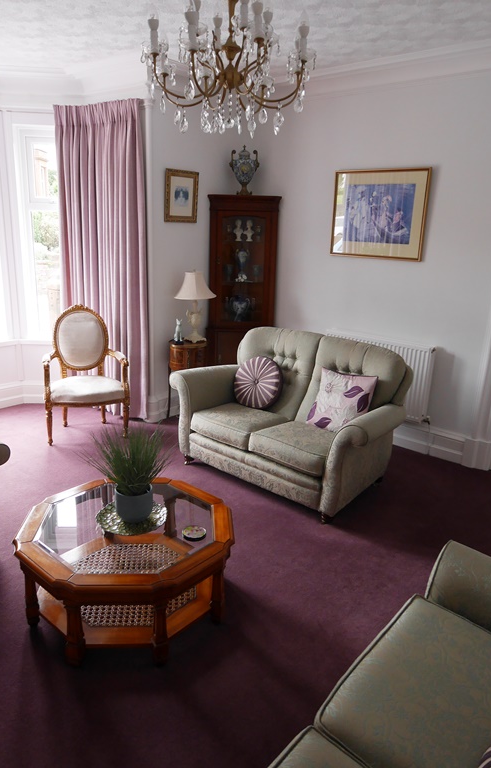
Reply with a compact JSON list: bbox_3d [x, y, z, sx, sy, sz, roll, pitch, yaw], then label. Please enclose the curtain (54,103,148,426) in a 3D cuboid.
[{"bbox_3d":[-1.177,-0.952,4.478,0.797,2.535,0.184,9,17,21],"label":"curtain"}]

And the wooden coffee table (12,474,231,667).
[{"bbox_3d":[-0.508,0.777,2.341,0.837,0.378,0.837,16,21,39],"label":"wooden coffee table"}]

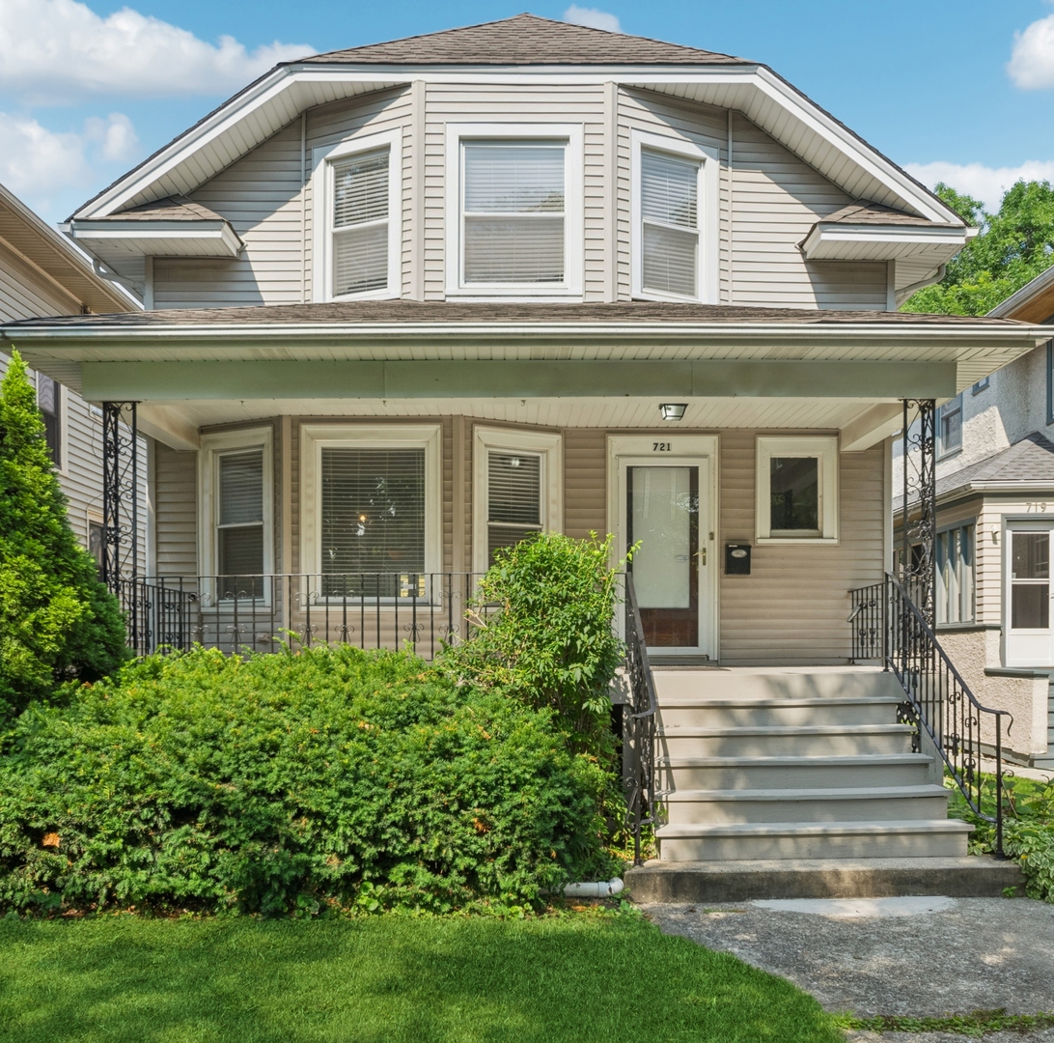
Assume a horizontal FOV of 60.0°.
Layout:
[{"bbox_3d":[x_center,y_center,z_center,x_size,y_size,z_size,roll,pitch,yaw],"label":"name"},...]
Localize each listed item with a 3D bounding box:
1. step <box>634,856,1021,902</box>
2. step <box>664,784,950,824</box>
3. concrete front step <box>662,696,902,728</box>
[{"bbox_3d":[1.875,2.332,5.960,2.500,0.190,0.380,0,-4,0],"label":"step"},{"bbox_3d":[1.923,2.002,6.460,2.070,0.205,0.310,0,-4,0],"label":"step"},{"bbox_3d":[1.954,1.520,7.330,2.010,0.205,0.310,0,-4,0],"label":"concrete front step"}]

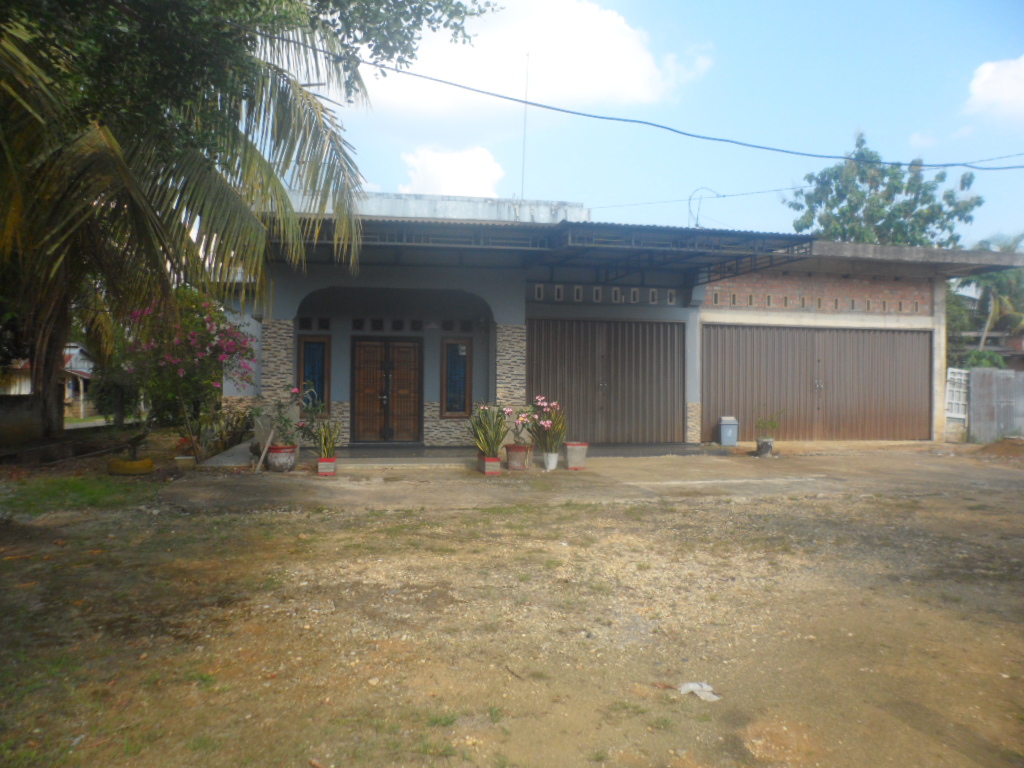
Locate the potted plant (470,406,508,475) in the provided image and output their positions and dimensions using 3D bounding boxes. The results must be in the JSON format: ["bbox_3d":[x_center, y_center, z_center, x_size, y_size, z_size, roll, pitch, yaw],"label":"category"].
[{"bbox_3d":[-0.412,0.992,13.500,0.702,1.229,0.620,0,0,-10],"label":"potted plant"}]

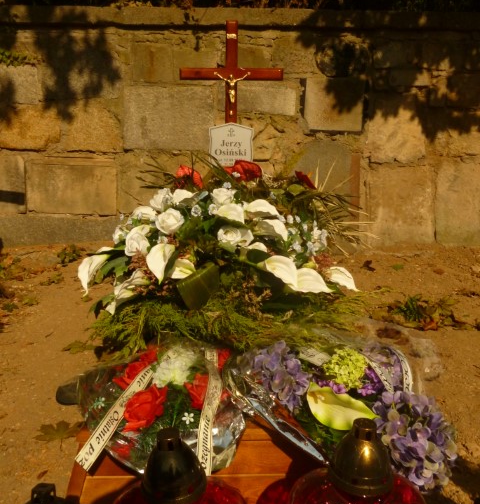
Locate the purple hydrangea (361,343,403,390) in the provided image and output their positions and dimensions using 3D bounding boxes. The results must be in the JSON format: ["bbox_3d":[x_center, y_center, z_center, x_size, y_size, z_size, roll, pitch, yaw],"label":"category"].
[{"bbox_3d":[0.305,0.245,1.110,0.095,0.105,0.100,0,11,0],"label":"purple hydrangea"}]

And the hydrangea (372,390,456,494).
[{"bbox_3d":[0.303,0.329,0.900,0.145,0.170,0.145,0,11,0],"label":"hydrangea"}]

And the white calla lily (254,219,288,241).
[{"bbox_3d":[0.098,-0.071,1.630,0.110,0.072,0.095,-5,12,-23],"label":"white calla lily"}]

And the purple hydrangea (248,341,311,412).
[{"bbox_3d":[0.079,0.255,1.060,0.128,0.145,0.125,0,11,0],"label":"purple hydrangea"}]

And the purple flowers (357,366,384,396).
[{"bbox_3d":[0.266,0.265,1.060,0.060,0.062,0.060,0,11,0],"label":"purple flowers"}]

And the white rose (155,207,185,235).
[{"bbox_3d":[-0.225,-0.100,1.650,0.094,0.086,0.085,0,11,0],"label":"white rose"}]

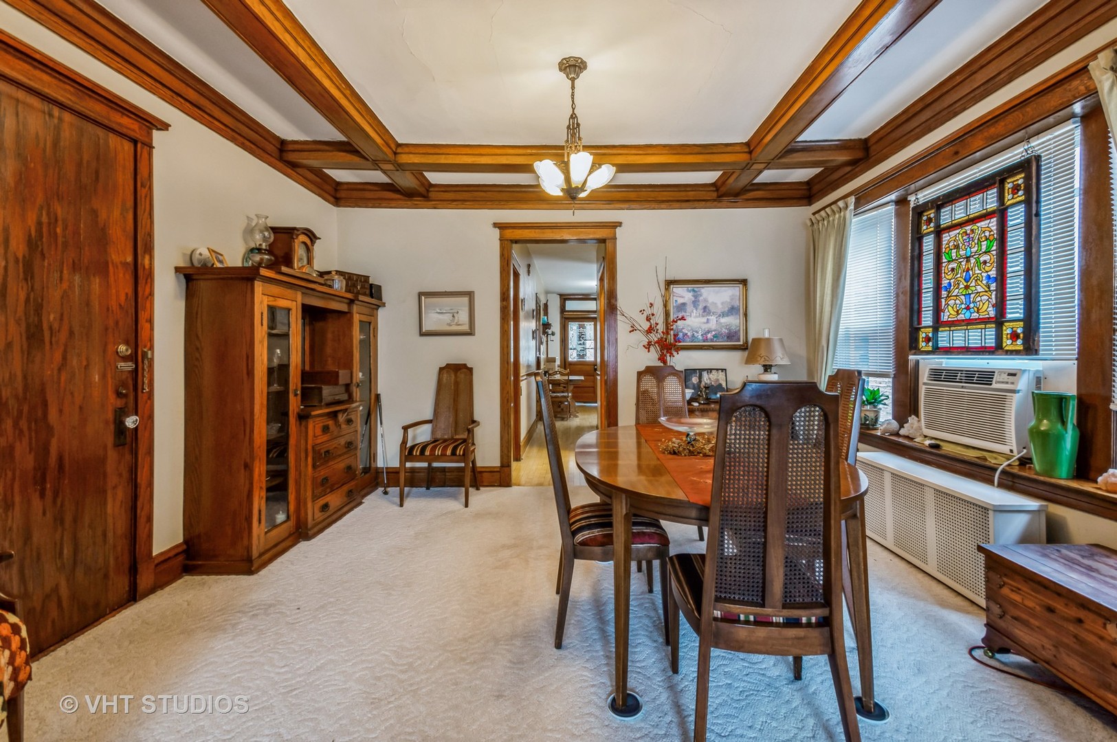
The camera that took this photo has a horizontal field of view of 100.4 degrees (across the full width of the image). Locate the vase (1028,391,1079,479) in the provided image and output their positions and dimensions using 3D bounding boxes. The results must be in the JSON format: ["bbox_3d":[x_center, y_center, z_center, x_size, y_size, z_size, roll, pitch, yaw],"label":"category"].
[{"bbox_3d":[2.140,0.278,2.003,0.155,0.350,0.165,0,2,2],"label":"vase"}]

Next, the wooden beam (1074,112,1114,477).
[{"bbox_3d":[2.365,-0.322,2.010,0.100,1.600,0.140,0,1,1],"label":"wooden beam"}]

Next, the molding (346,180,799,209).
[{"bbox_3d":[0.122,-1.535,4.040,4.140,0.210,0.090,0,1,1],"label":"molding"}]

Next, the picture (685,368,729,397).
[{"bbox_3d":[1.228,0.112,3.860,0.355,0.260,0.070,0,2,2],"label":"picture"}]

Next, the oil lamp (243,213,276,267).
[{"bbox_3d":[-1.733,-0.735,2.720,0.140,0.375,0.140,0,2,2],"label":"oil lamp"}]

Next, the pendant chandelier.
[{"bbox_3d":[0.078,-1.186,2.309,0.400,0.690,0.400,0,2,2],"label":"pendant chandelier"}]

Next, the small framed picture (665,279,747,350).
[{"bbox_3d":[1.270,-0.486,3.980,0.710,0.610,0.050,0,2,2],"label":"small framed picture"}]

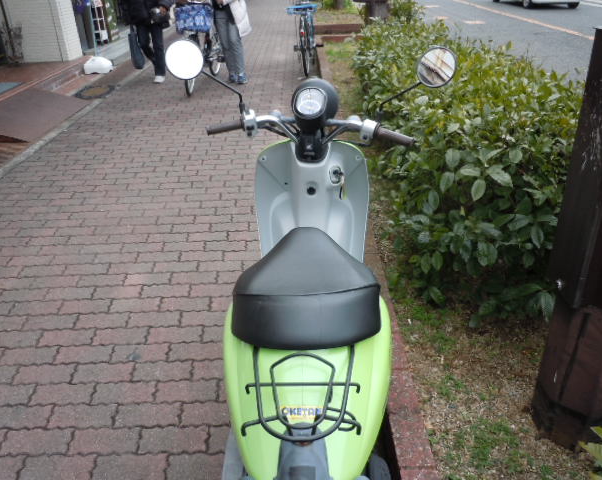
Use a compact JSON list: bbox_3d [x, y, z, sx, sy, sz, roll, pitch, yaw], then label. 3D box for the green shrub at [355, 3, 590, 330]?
[{"bbox_3d":[1.196,-1.298,4.581,1.320,0.680,5.800,1,27,3],"label":"green shrub"}]

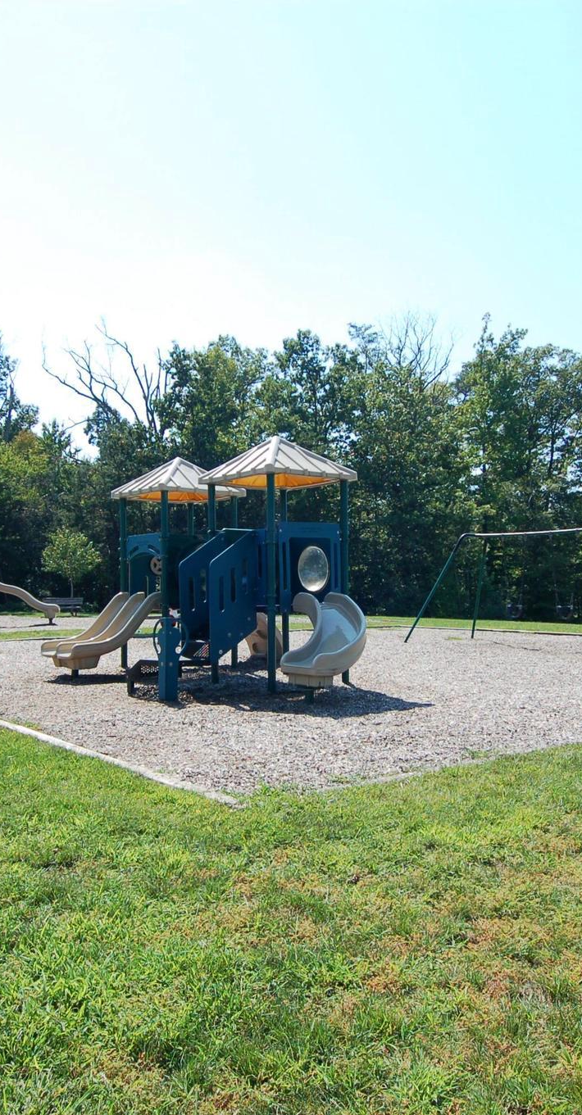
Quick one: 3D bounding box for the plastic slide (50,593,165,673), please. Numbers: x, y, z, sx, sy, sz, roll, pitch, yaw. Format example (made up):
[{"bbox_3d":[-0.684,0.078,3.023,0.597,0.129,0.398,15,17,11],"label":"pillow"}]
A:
[{"bbox_3d":[-2.688,1.116,12.355,1.477,1.173,0.526,1,-2,-41],"label":"plastic slide"}]

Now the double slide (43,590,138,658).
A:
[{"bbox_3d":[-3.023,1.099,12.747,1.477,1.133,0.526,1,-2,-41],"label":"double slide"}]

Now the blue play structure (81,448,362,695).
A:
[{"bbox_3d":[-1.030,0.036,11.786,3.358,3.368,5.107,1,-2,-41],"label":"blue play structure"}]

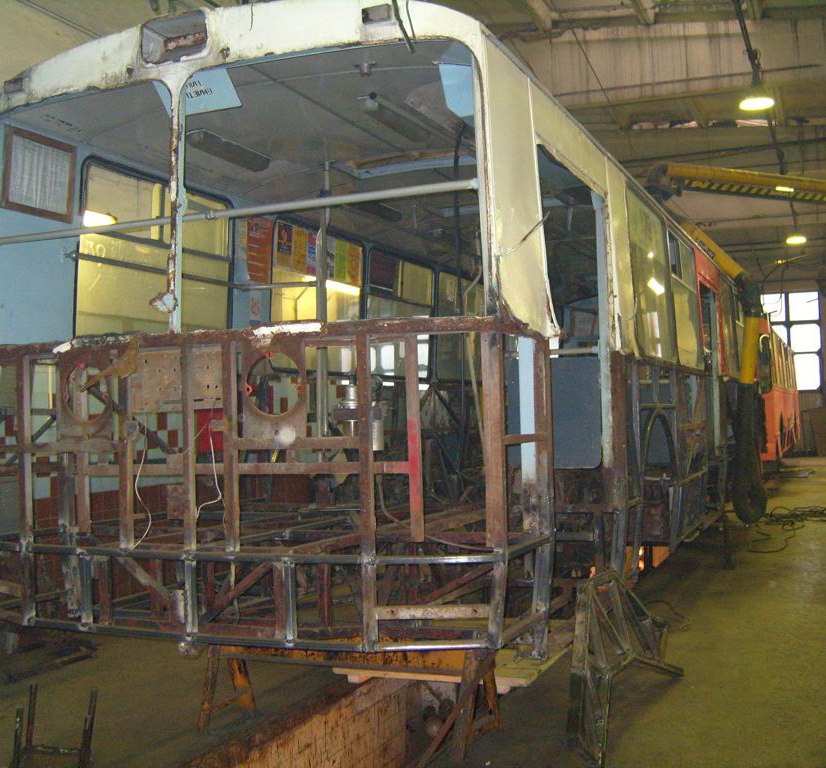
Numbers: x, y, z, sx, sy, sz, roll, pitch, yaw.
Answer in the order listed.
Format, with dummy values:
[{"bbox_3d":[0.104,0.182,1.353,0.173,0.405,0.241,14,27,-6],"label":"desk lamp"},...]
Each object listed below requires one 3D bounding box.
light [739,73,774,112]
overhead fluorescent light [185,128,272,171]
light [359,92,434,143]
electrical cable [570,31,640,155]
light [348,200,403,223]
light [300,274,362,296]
[{"bbox_3d":[4.549,-3.847,13.712,0.440,0.410,0.440,-2,-2,23],"label":"light"},{"bbox_3d":[-0.966,-1.217,5.327,0.200,0.080,0.640,-2,-2,23],"label":"overhead fluorescent light"},{"bbox_3d":[-0.068,-1.240,4.860,0.170,0.080,0.660,-2,-2,23],"label":"light"},{"bbox_3d":[2.712,-4.149,14.738,0.900,1.900,0.300,-2,-2,23],"label":"electrical cable"},{"bbox_3d":[-0.249,-1.179,6.923,0.200,0.080,0.640,-2,-2,23],"label":"light"},{"bbox_3d":[-0.882,-1.136,11.486,0.140,0.120,1.420,-2,-2,23],"label":"light"}]

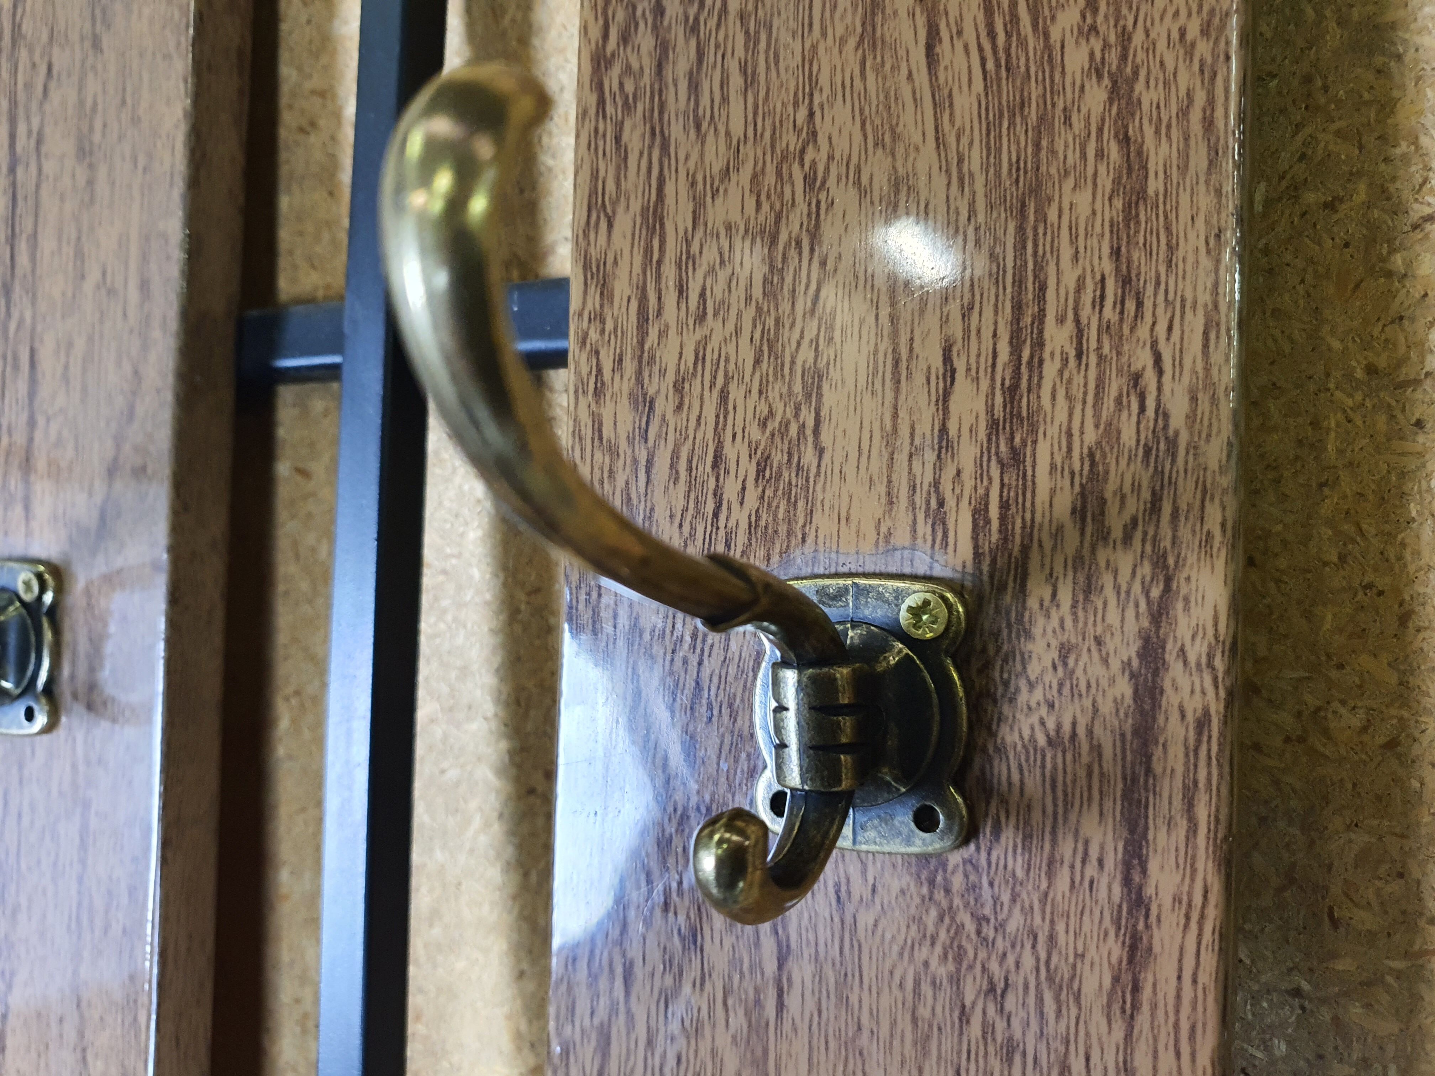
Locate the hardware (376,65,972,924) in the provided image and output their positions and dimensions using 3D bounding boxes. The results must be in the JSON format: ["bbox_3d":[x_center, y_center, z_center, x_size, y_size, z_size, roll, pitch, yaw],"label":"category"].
[{"bbox_3d":[0.002,0.005,0.123,0.035,0.083,0.097,1,-1,26],"label":"hardware"}]

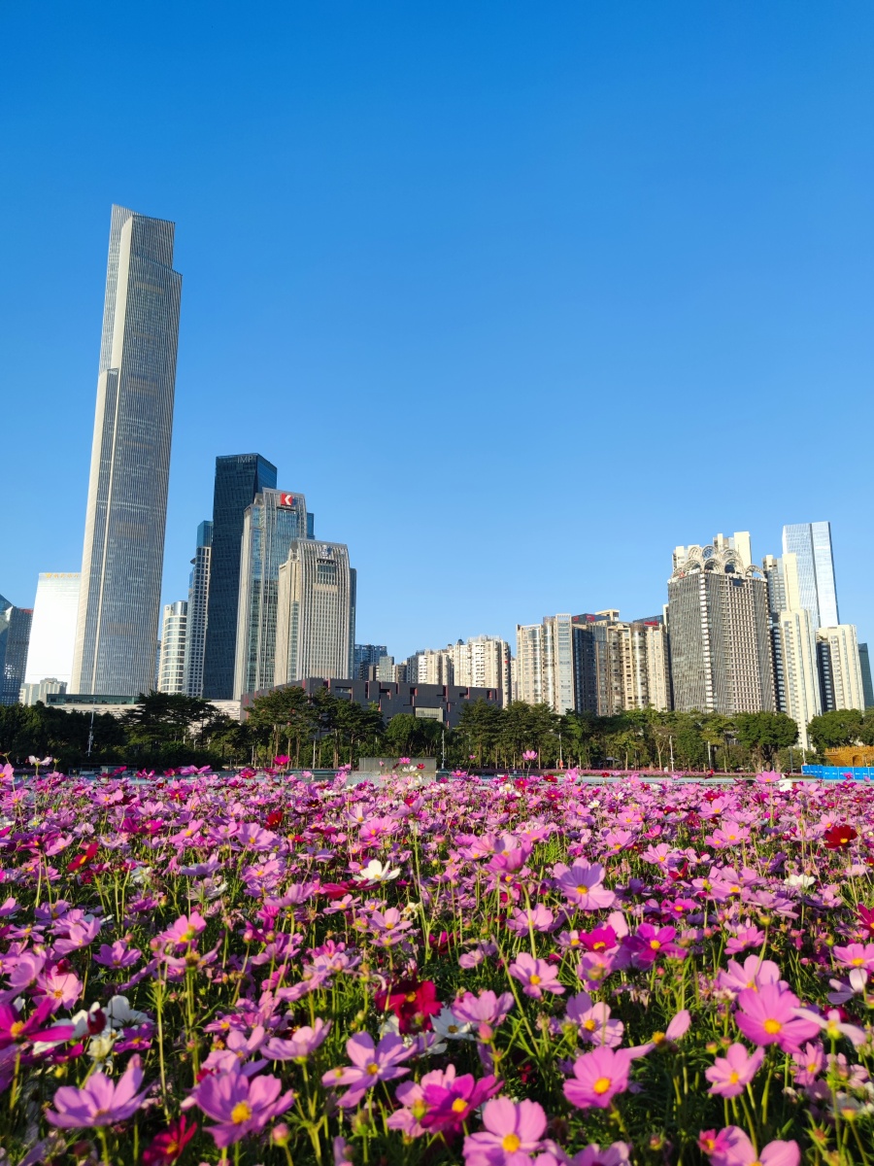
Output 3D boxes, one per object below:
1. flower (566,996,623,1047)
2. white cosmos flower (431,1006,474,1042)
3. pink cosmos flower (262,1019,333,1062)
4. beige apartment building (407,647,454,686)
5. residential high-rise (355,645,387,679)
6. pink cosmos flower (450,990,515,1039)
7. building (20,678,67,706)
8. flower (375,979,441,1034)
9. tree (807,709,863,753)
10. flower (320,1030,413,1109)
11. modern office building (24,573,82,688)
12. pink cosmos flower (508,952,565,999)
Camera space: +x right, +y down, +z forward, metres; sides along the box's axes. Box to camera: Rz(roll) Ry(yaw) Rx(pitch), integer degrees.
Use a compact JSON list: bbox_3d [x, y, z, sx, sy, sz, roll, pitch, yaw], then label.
[{"bbox_3d":[0.184,0.510,0.940,0.068,0.025,0.068,8,24,12],"label":"flower"},{"bbox_3d":[0.022,0.579,1.060,0.068,0.028,0.068,0,12,1],"label":"white cosmos flower"},{"bbox_3d":[-0.146,0.475,0.840,0.072,0.026,0.072,-10,-8,-11],"label":"pink cosmos flower"},{"bbox_3d":[-5.276,104.358,688.476,32.000,93.000,24.000,7,-14,-29],"label":"beige apartment building"},{"bbox_3d":[-79.071,132.403,954.392,34.000,121.000,25.000,6,-13,-26],"label":"residential high-rise"},{"bbox_3d":[0.053,0.491,0.930,0.073,0.028,0.073,-1,-10,3],"label":"pink cosmos flower"},{"bbox_3d":[-434.315,149.076,888.564,46.000,85.394,36.000,7,-14,-29],"label":"building"},{"bbox_3d":[-0.031,0.472,0.900,0.073,0.024,0.064,0,31,-2],"label":"flower"},{"bbox_3d":[65.330,26.128,132.494,9.200,10.500,9.200,-6,-14,25],"label":"tree"},{"bbox_3d":[-0.059,0.416,0.690,0.078,0.027,0.078,1,14,-4],"label":"flower"},{"bbox_3d":[-551.617,121.495,1177.795,62.000,267.000,45.000,1,-12,-3],"label":"modern office building"},{"bbox_3d":[0.129,0.509,1.050,0.071,0.026,0.071,4,20,8],"label":"pink cosmos flower"}]

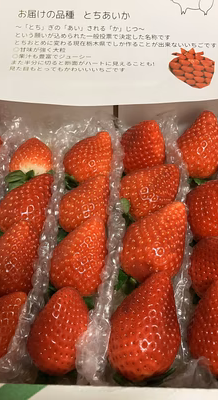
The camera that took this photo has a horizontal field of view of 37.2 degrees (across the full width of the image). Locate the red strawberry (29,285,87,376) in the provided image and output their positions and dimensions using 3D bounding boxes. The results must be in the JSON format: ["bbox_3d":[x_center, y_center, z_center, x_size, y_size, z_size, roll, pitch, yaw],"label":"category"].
[{"bbox_3d":[-0.033,0.082,0.202,0.037,0.036,0.051,10,84,-5],"label":"red strawberry"}]

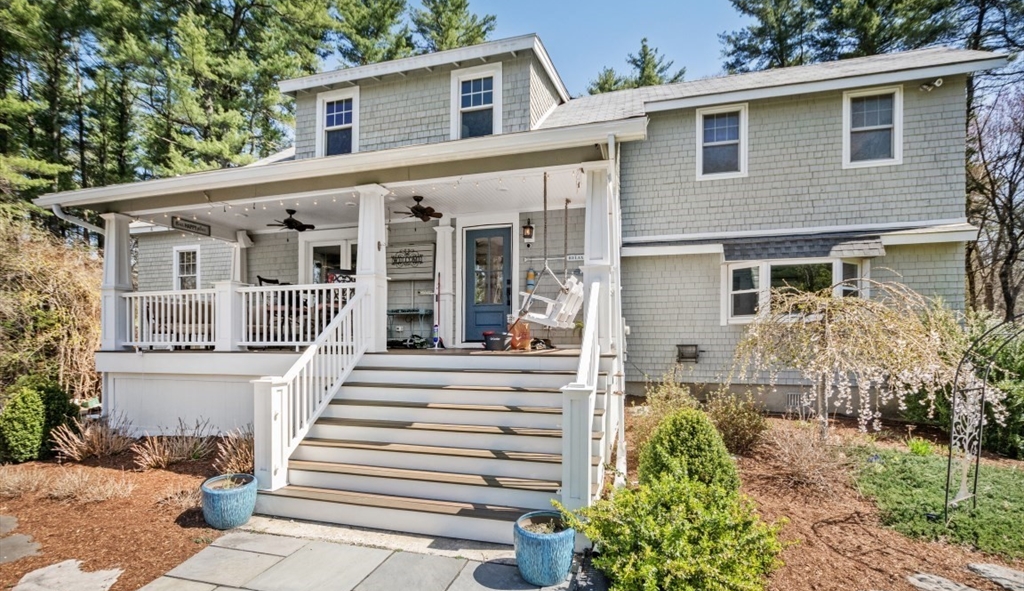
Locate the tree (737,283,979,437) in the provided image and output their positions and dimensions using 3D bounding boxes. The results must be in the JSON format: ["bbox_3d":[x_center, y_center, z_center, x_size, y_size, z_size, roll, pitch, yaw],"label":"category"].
[{"bbox_3d":[4.890,0.970,6.350,3.100,2.420,2.900,-1,-3,15],"label":"tree"}]

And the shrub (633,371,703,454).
[{"bbox_3d":[2.262,1.680,6.250,0.970,1.150,0.950,-1,-3,15],"label":"shrub"}]

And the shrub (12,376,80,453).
[{"bbox_3d":[-6.766,1.705,6.200,0.780,1.130,0.780,-1,-3,15],"label":"shrub"}]

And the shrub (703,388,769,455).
[{"bbox_3d":[3.163,1.775,6.050,0.820,0.900,0.800,-1,-3,15],"label":"shrub"}]

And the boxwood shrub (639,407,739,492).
[{"bbox_3d":[1.857,1.679,4.550,0.990,1.000,0.980,-1,-3,15],"label":"boxwood shrub"}]

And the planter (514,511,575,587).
[{"bbox_3d":[0.243,1.864,3.150,0.455,0.390,0.455,0,-3,4],"label":"planter"}]

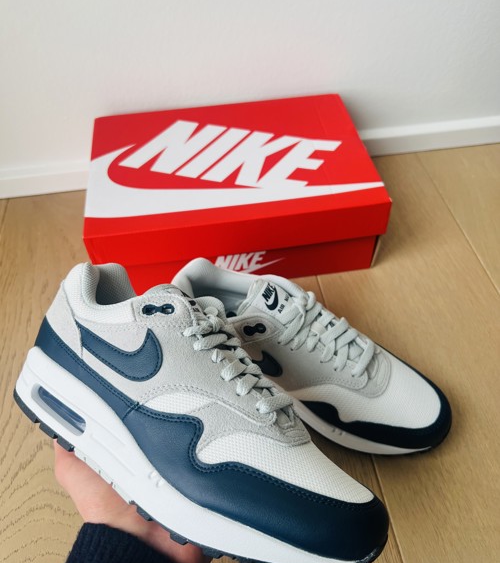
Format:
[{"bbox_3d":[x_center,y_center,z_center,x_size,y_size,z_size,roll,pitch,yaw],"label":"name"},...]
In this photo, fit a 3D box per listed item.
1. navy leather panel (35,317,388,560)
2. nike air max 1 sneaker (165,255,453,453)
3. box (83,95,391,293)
[{"bbox_3d":[-0.048,0.091,0.335,0.287,0.076,0.057,16,84,26],"label":"navy leather panel"},{"bbox_3d":[0.056,0.062,0.485,0.293,0.126,0.108,20,53,18],"label":"nike air max 1 sneaker"},{"bbox_3d":[-0.024,-0.114,0.646,0.330,0.114,0.229,-7,49,-4],"label":"box"}]

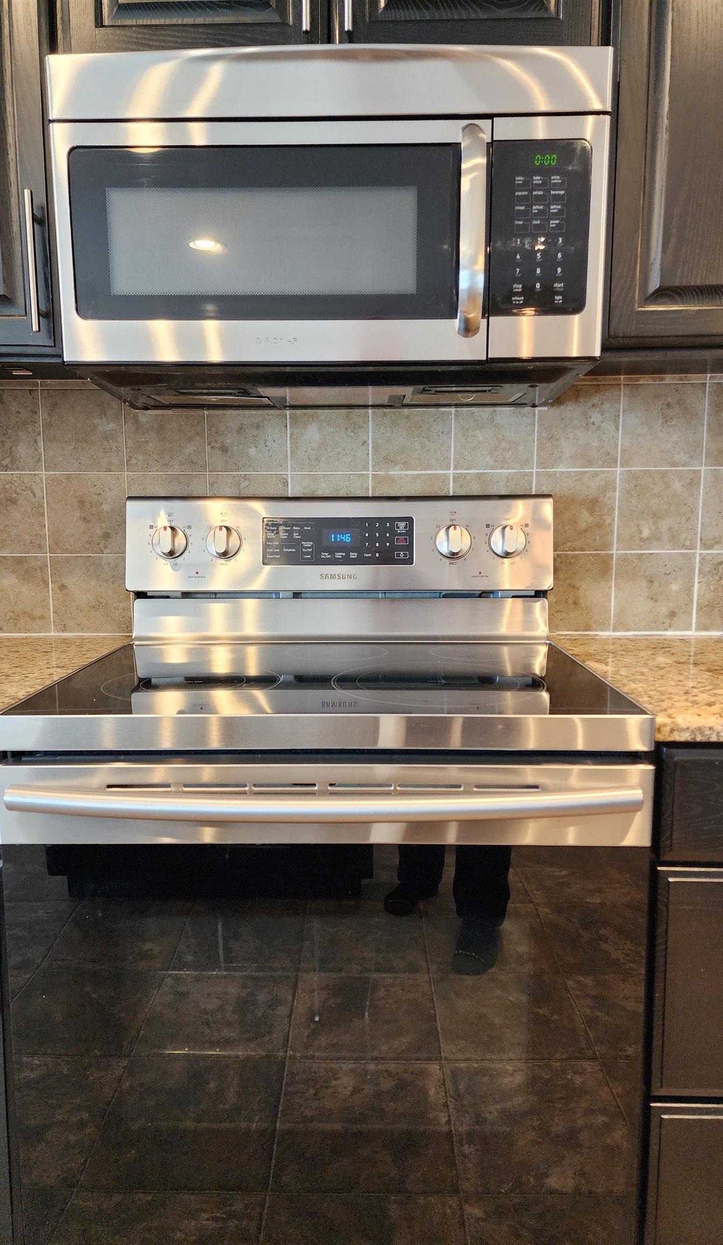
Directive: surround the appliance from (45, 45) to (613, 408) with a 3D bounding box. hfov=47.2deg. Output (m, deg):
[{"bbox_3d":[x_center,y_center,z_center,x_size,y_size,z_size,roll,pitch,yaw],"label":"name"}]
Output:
[{"bbox_3d":[-0.040,-0.584,1.317,0.759,0.418,0.410,0,7,1],"label":"appliance"}]

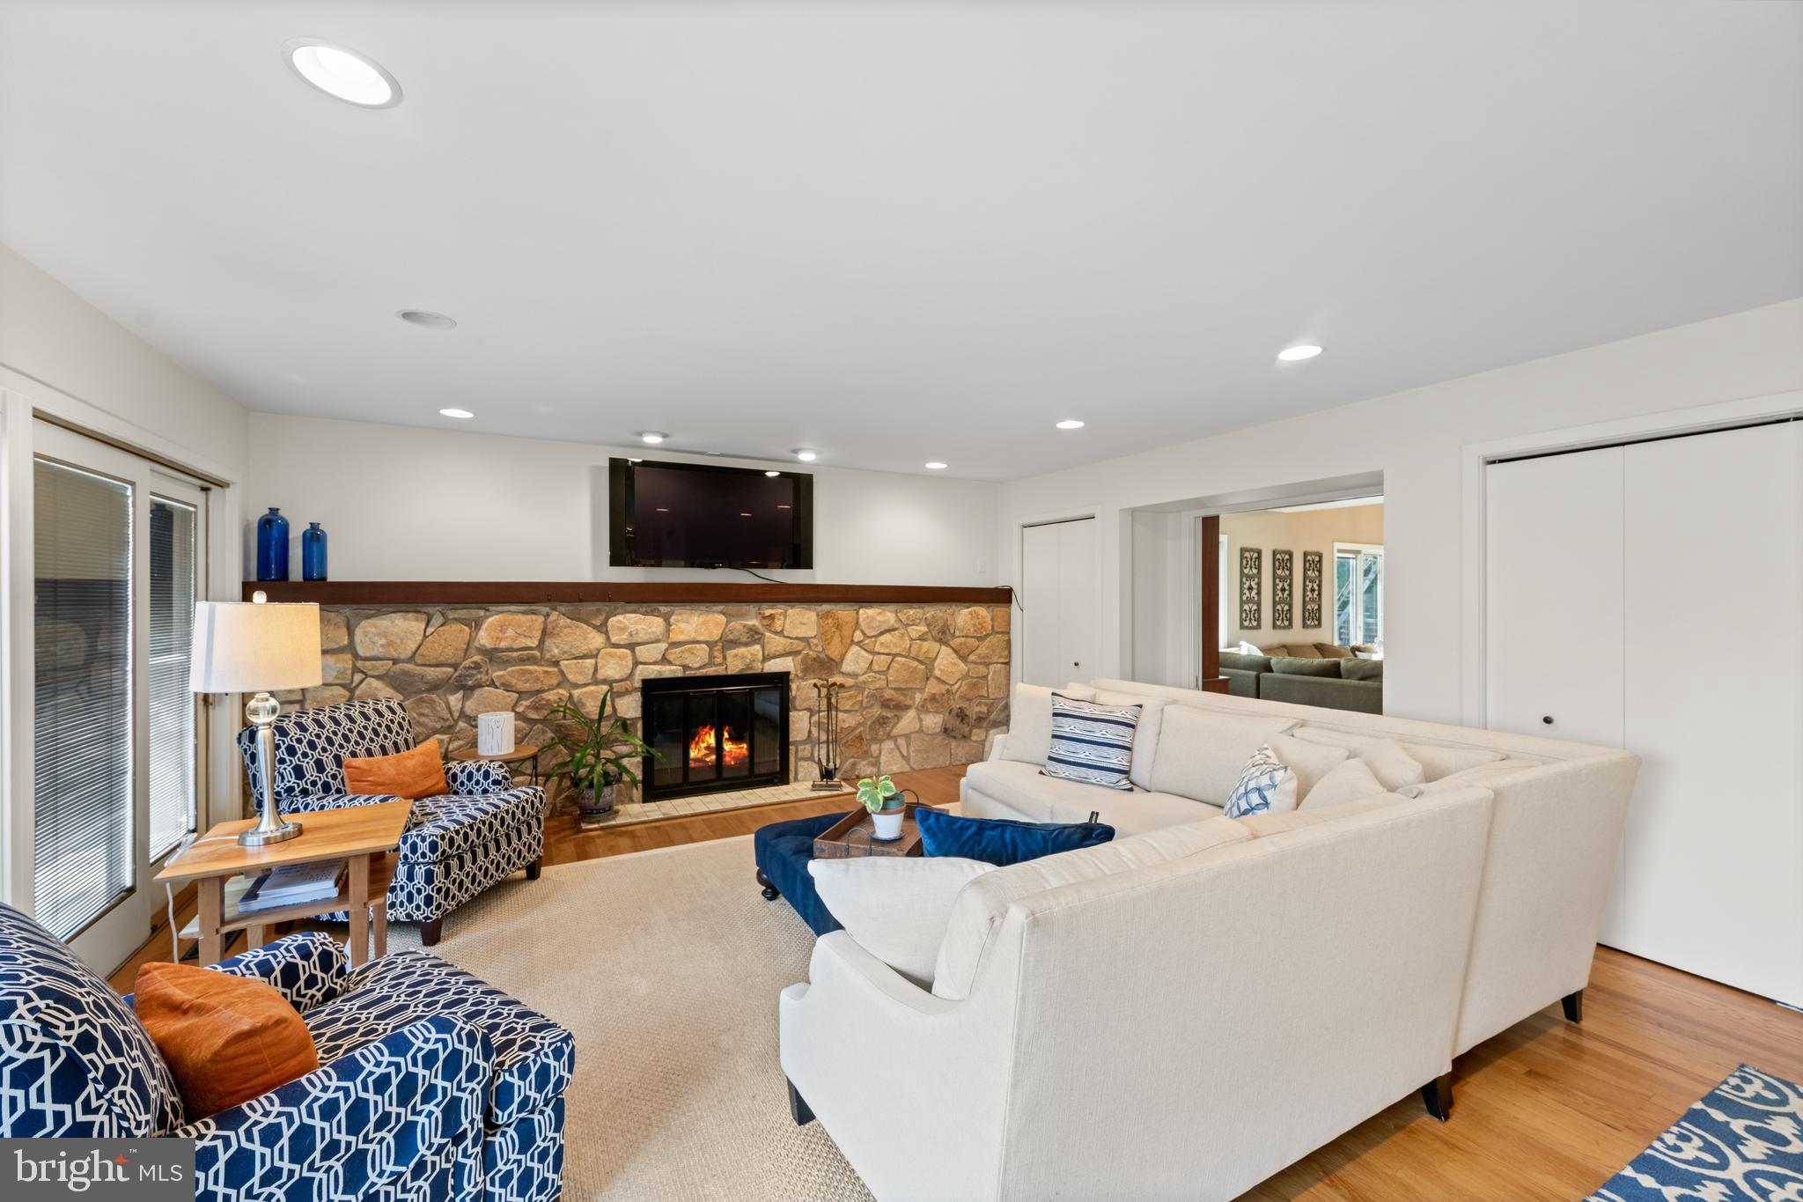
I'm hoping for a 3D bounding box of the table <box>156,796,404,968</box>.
[{"bbox_3d":[-1.973,1.085,2.320,0.555,0.630,0.570,0,0,-28],"label":"table"}]

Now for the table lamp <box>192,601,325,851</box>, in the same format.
[{"bbox_3d":[-2.087,0.373,2.297,0.325,0.793,0.325,0,0,-28],"label":"table lamp"}]

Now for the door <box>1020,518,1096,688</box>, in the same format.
[{"bbox_3d":[1.269,0.389,5.700,0.040,2.000,0.860,0,0,-28],"label":"door"}]

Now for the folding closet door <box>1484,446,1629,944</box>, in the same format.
[{"bbox_3d":[2.764,0.387,2.973,0.040,2.000,0.460,0,0,-28],"label":"folding closet door"}]

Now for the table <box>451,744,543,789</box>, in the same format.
[{"bbox_3d":[-2.275,1.125,3.928,0.455,0.545,0.455,0,0,-28],"label":"table"}]

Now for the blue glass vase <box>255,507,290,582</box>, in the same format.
[{"bbox_3d":[-3.442,-0.304,3.845,0.126,0.410,0.126,0,0,-28],"label":"blue glass vase"}]

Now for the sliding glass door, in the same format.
[{"bbox_3d":[-3.132,0.400,2.883,0.090,1.990,1.520,0,0,-28],"label":"sliding glass door"}]

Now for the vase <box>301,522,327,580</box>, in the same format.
[{"bbox_3d":[-3.279,-0.266,3.932,0.105,0.334,0.105,0,0,-28],"label":"vase"}]

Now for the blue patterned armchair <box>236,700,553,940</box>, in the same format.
[{"bbox_3d":[-2.282,0.954,3.220,0.880,0.890,0.750,0,0,5],"label":"blue patterned armchair"}]

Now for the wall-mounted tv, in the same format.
[{"bbox_3d":[-1.294,-0.589,4.955,1.420,0.722,0.100,0,0,-28],"label":"wall-mounted tv"}]

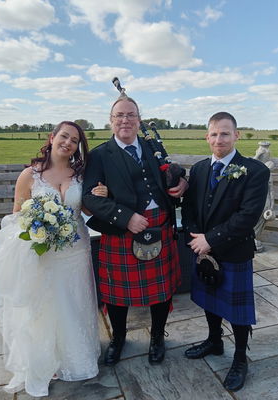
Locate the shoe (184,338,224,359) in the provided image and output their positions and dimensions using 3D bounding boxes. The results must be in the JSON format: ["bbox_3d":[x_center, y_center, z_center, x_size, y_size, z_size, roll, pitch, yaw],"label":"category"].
[{"bbox_3d":[0.480,1.085,2.281,0.285,0.115,0.105,-2,12,-10],"label":"shoe"}]

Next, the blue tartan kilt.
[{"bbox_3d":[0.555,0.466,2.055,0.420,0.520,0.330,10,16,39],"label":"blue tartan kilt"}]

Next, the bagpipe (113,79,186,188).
[{"bbox_3d":[0.060,-0.428,2.025,0.470,0.760,0.420,1,12,5],"label":"bagpipe"}]

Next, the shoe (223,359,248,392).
[{"bbox_3d":[0.645,1.132,2.076,0.110,0.110,0.285,6,14,26],"label":"shoe"}]

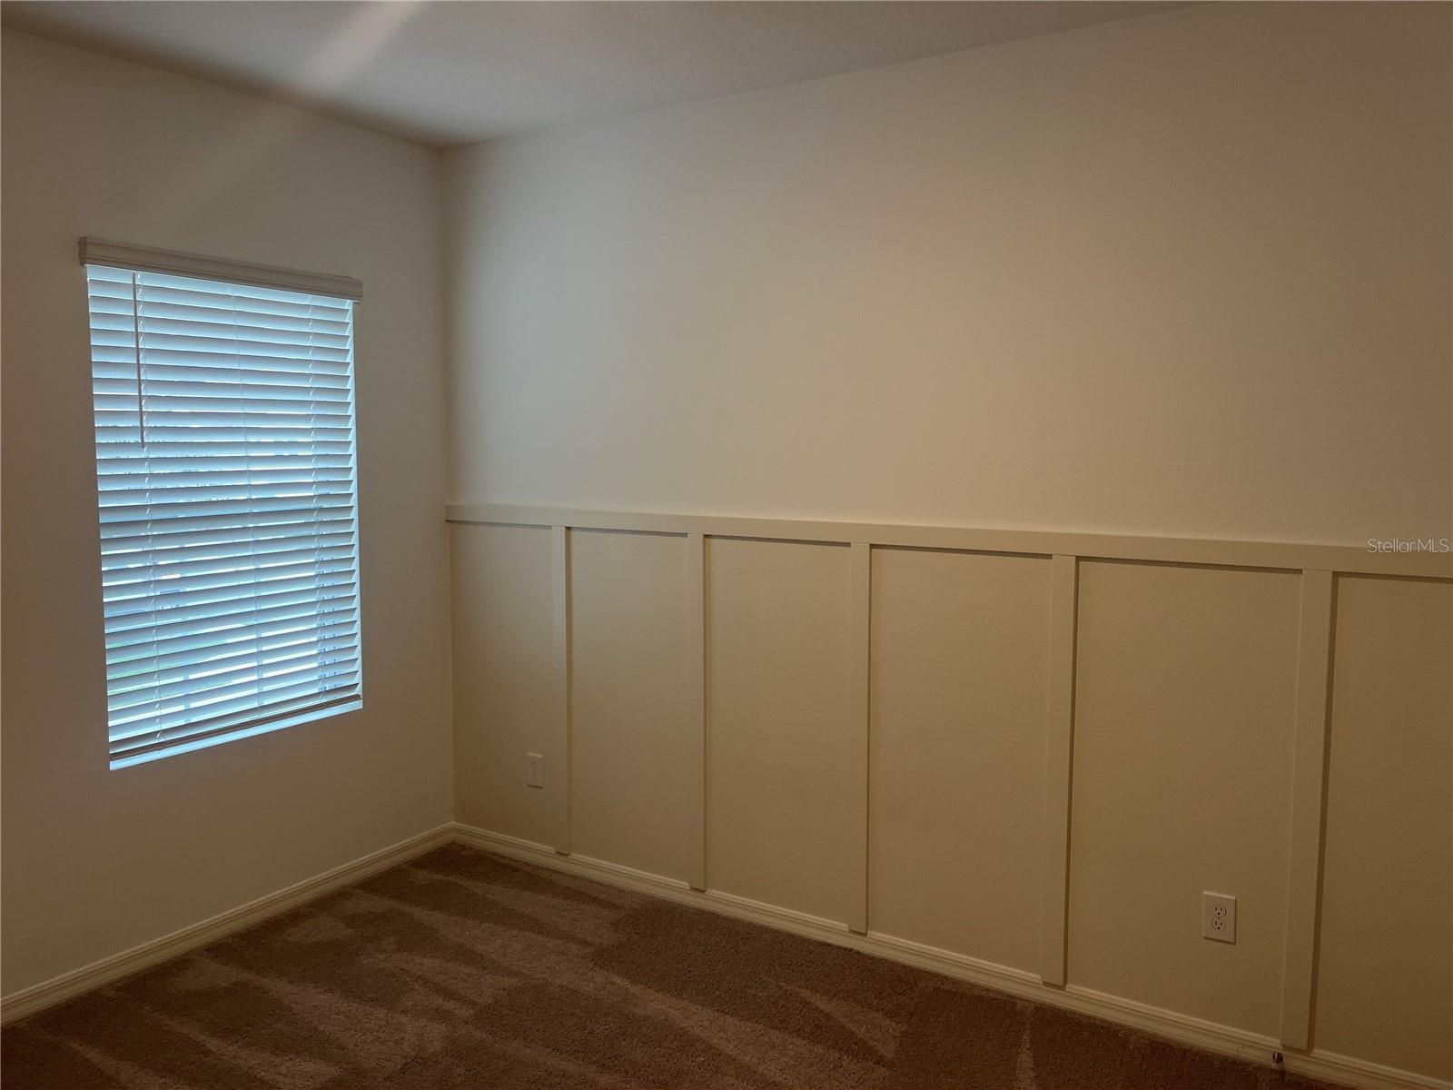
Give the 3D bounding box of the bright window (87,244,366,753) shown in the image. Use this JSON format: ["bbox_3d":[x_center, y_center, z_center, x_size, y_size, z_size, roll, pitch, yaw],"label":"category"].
[{"bbox_3d":[-1.555,-0.103,3.495,0.060,1.430,0.898,3,6,32],"label":"bright window"}]

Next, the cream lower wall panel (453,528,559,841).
[{"bbox_3d":[-0.858,0.520,4.129,0.535,1.196,0.030,3,6,32],"label":"cream lower wall panel"}]

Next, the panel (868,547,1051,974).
[{"bbox_3d":[0.661,0.613,3.180,0.542,1.196,0.030,3,6,32],"label":"panel"}]

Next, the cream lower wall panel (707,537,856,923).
[{"bbox_3d":[0.150,0.582,3.499,0.535,1.196,0.030,3,6,32],"label":"cream lower wall panel"}]

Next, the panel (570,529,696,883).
[{"bbox_3d":[-0.352,0.551,3.813,0.530,1.196,0.030,3,6,32],"label":"panel"}]

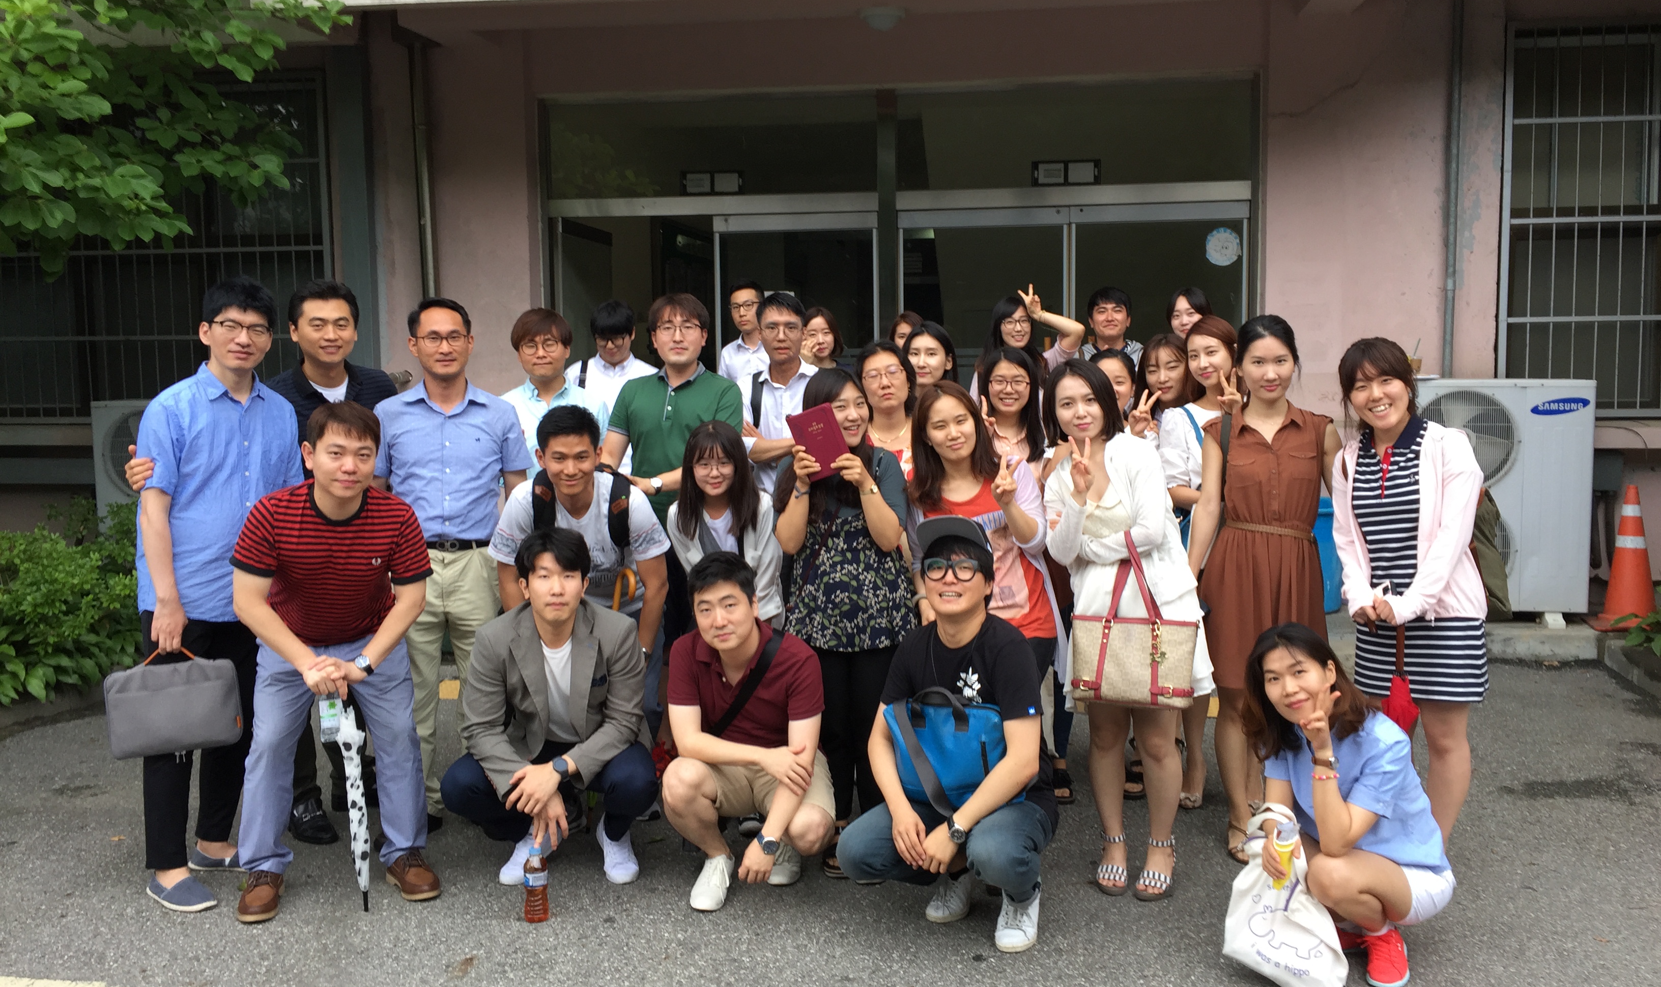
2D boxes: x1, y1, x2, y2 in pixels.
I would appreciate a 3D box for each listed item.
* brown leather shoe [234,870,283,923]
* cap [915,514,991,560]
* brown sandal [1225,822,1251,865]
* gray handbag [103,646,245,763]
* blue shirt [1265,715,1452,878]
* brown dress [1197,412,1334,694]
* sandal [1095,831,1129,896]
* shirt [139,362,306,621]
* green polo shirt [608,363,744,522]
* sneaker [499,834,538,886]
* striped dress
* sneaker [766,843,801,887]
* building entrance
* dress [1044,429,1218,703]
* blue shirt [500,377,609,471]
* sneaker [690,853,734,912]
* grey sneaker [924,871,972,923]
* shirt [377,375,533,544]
[{"bbox_3d":[-1.605,1.108,3.943,0.112,0.115,0.290,-2,5,-13],"label":"brown leather shoe"},{"bbox_3d":[0.317,0.075,3.600,0.175,0.140,0.265,0,-27,14],"label":"cap"},{"bbox_3d":[1.308,1.109,4.458,0.088,0.090,0.240,0,5,7],"label":"brown sandal"},{"bbox_3d":[-1.840,0.589,3.900,0.350,0.280,0.070,-7,7,-18],"label":"gray handbag"},{"bbox_3d":[1.315,0.750,3.460,0.410,0.440,0.400,3,6,40],"label":"blue shirt"},{"bbox_3d":[1.322,0.150,4.257,0.400,0.850,0.280,1,5,14],"label":"brown dress"},{"bbox_3d":[0.813,1.062,4.013,0.093,0.115,0.240,0,5,11],"label":"sandal"},{"bbox_3d":[-1.796,-0.009,4.085,0.460,0.720,0.270,-4,6,-33],"label":"shirt"},{"bbox_3d":[-0.532,-0.126,4.878,0.490,0.650,0.290,-1,5,-2],"label":"green polo shirt"},{"bbox_3d":[-0.911,1.098,4.274,0.105,0.110,0.280,0,5,13],"label":"sneaker"},{"bbox_3d":[1.695,0.188,4.000,0.375,0.820,0.270,2,6,25],"label":"striped dress"},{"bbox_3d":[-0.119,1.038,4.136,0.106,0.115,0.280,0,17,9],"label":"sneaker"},{"bbox_3d":[0.354,-0.842,8.019,4.036,2.939,0.200,0,5,7],"label":"building entrance"},{"bbox_3d":[0.888,0.210,4.130,0.460,0.790,0.310,1,5,16],"label":"dress"},{"bbox_3d":[-0.981,-0.075,4.979,0.450,0.670,0.280,-1,5,-8],"label":"blue shirt"},{"bbox_3d":[-0.343,1.123,4.094,0.100,0.100,0.280,0,5,6],"label":"sneaker"},{"bbox_3d":[0.345,1.058,3.844,0.110,0.120,0.285,1,15,19],"label":"grey sneaker"},{"bbox_3d":[-1.231,-0.112,4.513,0.490,0.520,0.260,-2,5,-12],"label":"shirt"}]

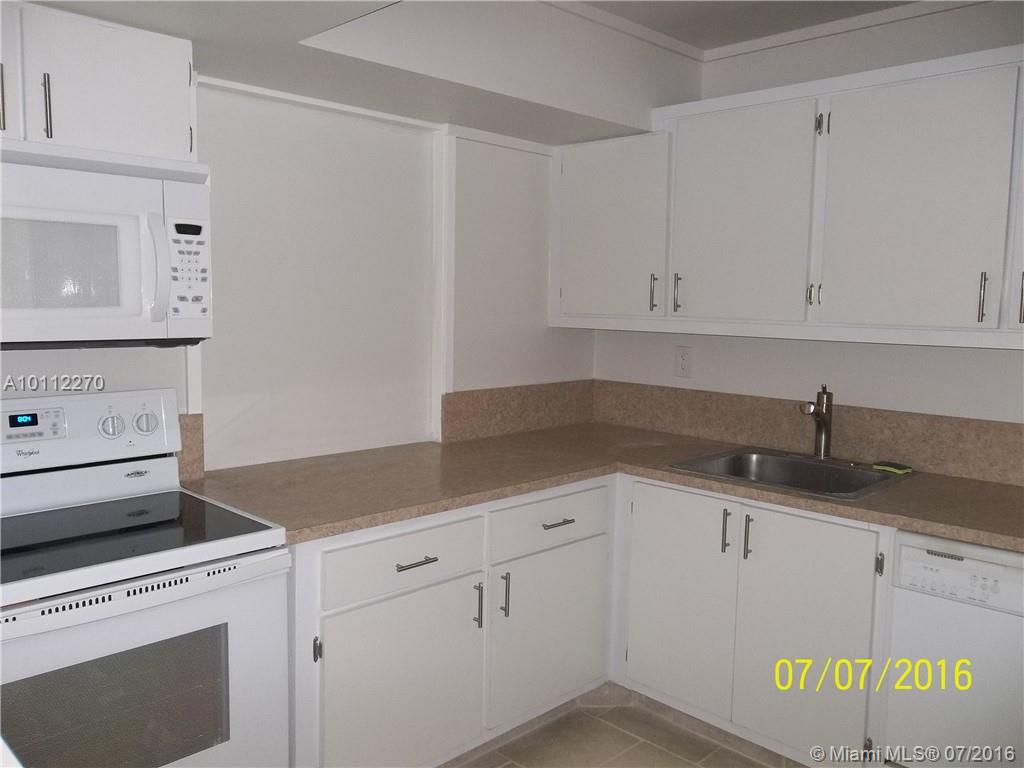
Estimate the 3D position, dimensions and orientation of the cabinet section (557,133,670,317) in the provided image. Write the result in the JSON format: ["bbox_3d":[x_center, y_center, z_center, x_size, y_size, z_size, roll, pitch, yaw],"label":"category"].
[{"bbox_3d":[0.503,-0.629,3.297,0.546,0.697,0.330,6,7,44],"label":"cabinet section"}]

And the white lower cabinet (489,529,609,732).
[{"bbox_3d":[-0.073,0.739,2.713,0.560,0.500,0.561,7,8,44],"label":"white lower cabinet"}]

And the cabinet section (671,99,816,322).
[{"bbox_3d":[0.905,-0.597,2.908,0.538,0.726,0.330,6,7,44],"label":"cabinet section"}]

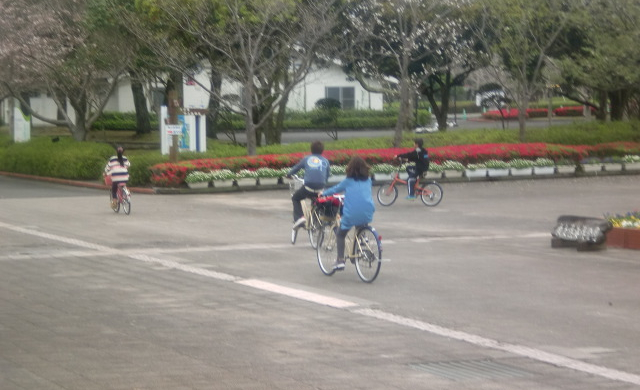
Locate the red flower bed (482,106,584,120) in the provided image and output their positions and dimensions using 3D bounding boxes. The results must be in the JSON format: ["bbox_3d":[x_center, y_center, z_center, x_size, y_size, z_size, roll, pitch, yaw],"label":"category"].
[{"bbox_3d":[12.201,-4.715,112.000,5.900,0.700,1.800,-2,3,-18],"label":"red flower bed"}]

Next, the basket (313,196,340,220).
[{"bbox_3d":[0.107,0.161,24.600,0.340,0.270,0.270,-2,3,-25],"label":"basket"}]

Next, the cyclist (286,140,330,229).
[{"bbox_3d":[-0.172,-0.157,29.300,0.500,1.360,0.680,-2,3,-18],"label":"cyclist"}]

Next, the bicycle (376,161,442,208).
[{"bbox_3d":[1.925,-0.225,42.000,1.500,0.970,0.520,0,3,23],"label":"bicycle"}]

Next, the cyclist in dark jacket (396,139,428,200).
[{"bbox_3d":[1.961,-0.568,42.000,0.700,1.320,0.460,0,3,23],"label":"cyclist in dark jacket"}]

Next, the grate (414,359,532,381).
[{"bbox_3d":[1.214,1.409,15.700,0.700,0.040,1.050,-2,3,-18],"label":"grate"}]

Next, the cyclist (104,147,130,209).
[{"bbox_3d":[-4.102,-0.334,39.700,0.440,1.260,0.600,-1,3,-17],"label":"cyclist"}]

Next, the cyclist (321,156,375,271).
[{"bbox_3d":[0.338,0.234,24.100,0.470,1.400,0.660,-2,3,-25],"label":"cyclist"}]

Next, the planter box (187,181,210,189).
[{"bbox_3d":[-3.075,-0.240,49.600,0.580,0.210,0.250,-2,3,-30],"label":"planter box"}]

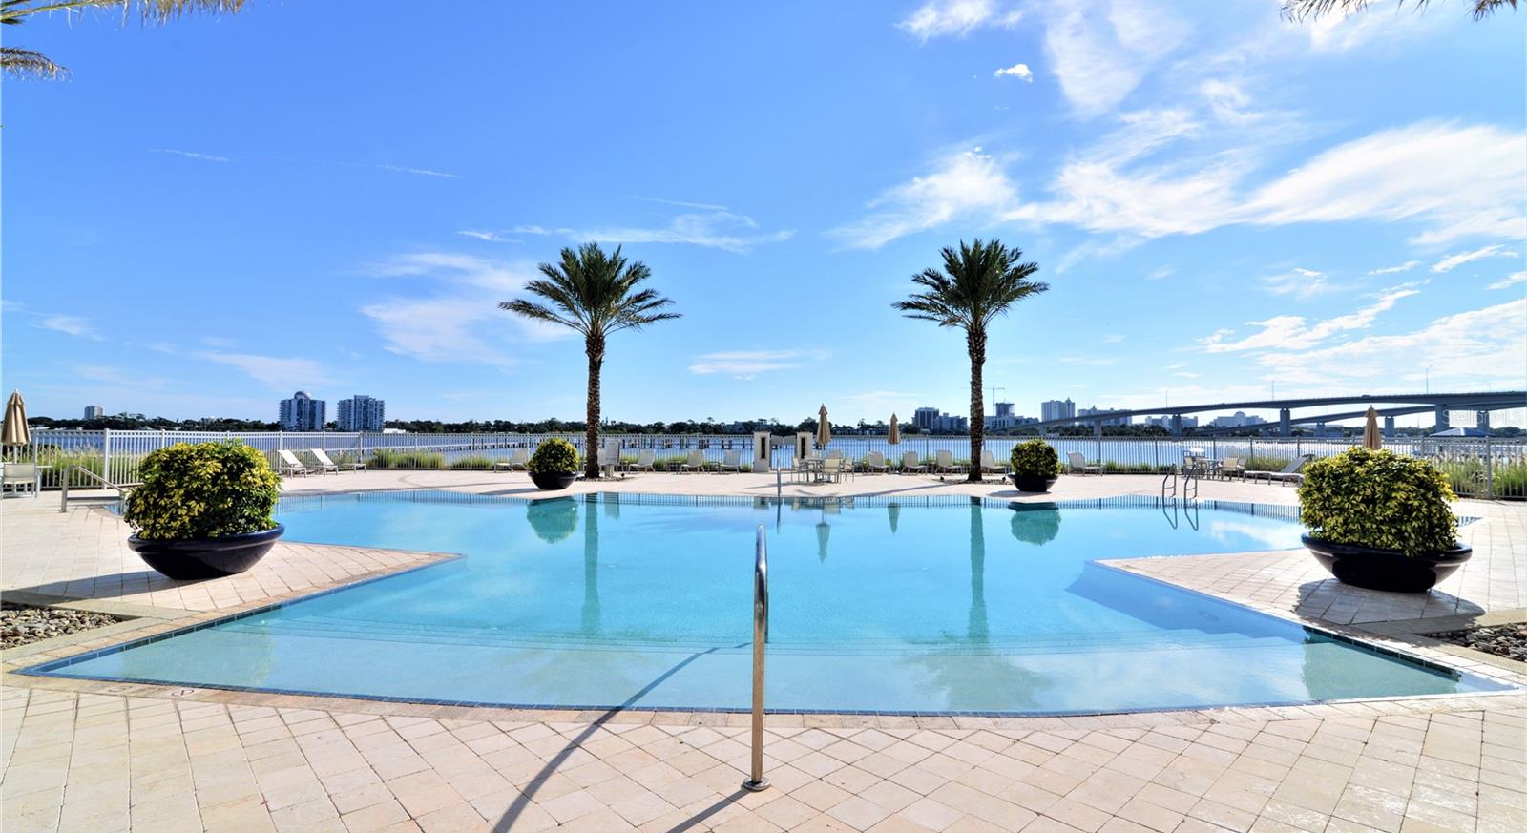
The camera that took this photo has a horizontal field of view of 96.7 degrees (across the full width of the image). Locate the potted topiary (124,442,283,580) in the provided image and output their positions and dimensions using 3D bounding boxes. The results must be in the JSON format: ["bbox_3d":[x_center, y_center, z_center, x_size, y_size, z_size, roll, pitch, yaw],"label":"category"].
[{"bbox_3d":[-6.134,1.029,7.542,1.360,1.430,1.360,0,-1,0],"label":"potted topiary"}]

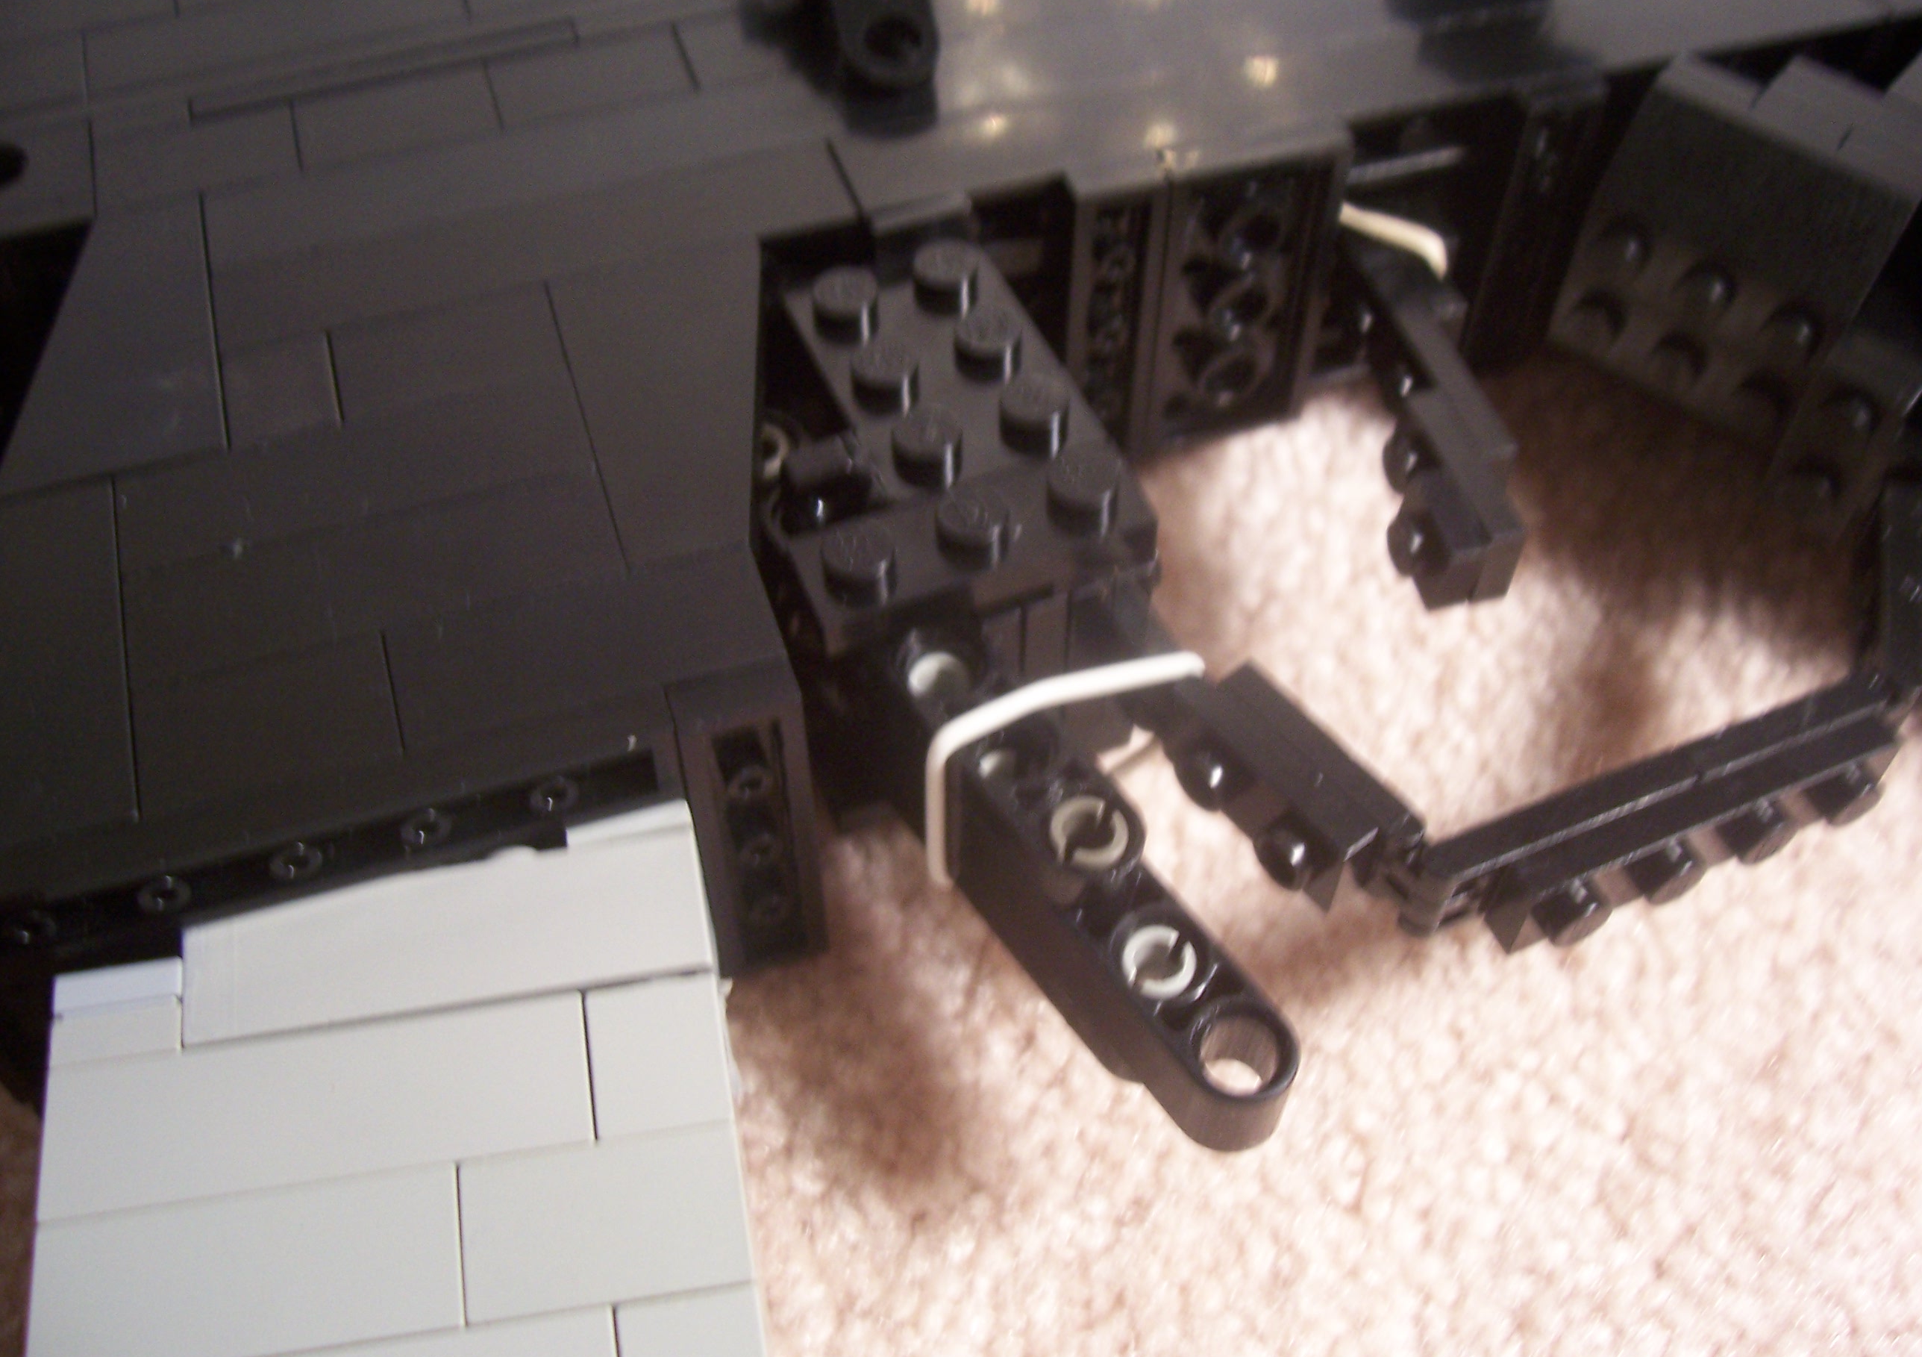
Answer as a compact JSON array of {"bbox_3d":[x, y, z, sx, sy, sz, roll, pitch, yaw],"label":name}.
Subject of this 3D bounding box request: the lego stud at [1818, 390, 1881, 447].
[{"bbox_3d":[0.073,-0.021,0.154,0.005,0.005,0.002,36,62,24],"label":"lego stud"}]

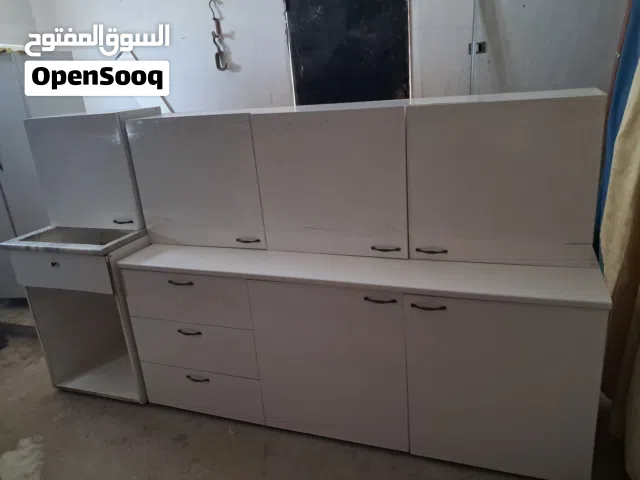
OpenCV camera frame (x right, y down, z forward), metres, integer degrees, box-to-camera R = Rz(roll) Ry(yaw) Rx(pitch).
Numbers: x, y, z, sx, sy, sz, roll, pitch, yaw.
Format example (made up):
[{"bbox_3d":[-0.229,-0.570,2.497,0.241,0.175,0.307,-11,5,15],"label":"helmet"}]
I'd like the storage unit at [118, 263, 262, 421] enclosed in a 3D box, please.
[{"bbox_3d":[-0.477,0.404,2.512,0.653,0.722,0.557,3,20,21],"label":"storage unit"}]

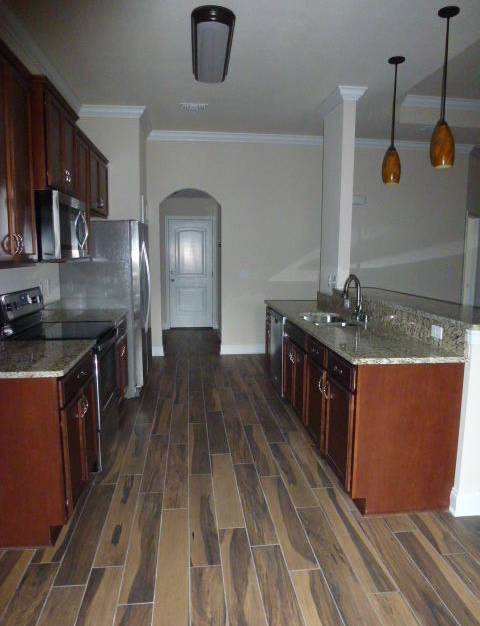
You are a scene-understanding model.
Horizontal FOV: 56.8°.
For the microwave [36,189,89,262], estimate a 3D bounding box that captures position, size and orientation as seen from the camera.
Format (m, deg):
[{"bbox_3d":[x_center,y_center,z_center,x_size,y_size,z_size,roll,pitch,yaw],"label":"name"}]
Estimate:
[{"bbox_3d":[-1.369,-0.594,3.117,0.423,0.427,0.761,-1,8,-7],"label":"microwave"}]

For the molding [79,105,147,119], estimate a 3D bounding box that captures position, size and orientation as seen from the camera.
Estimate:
[{"bbox_3d":[-1.407,-2.216,4.891,0.756,0.109,0.095,-1,8,-7],"label":"molding"}]

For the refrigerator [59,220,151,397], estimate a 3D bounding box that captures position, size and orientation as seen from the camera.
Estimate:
[{"bbox_3d":[-1.384,-0.066,4.817,0.800,1.770,0.910,-1,8,-7],"label":"refrigerator"}]

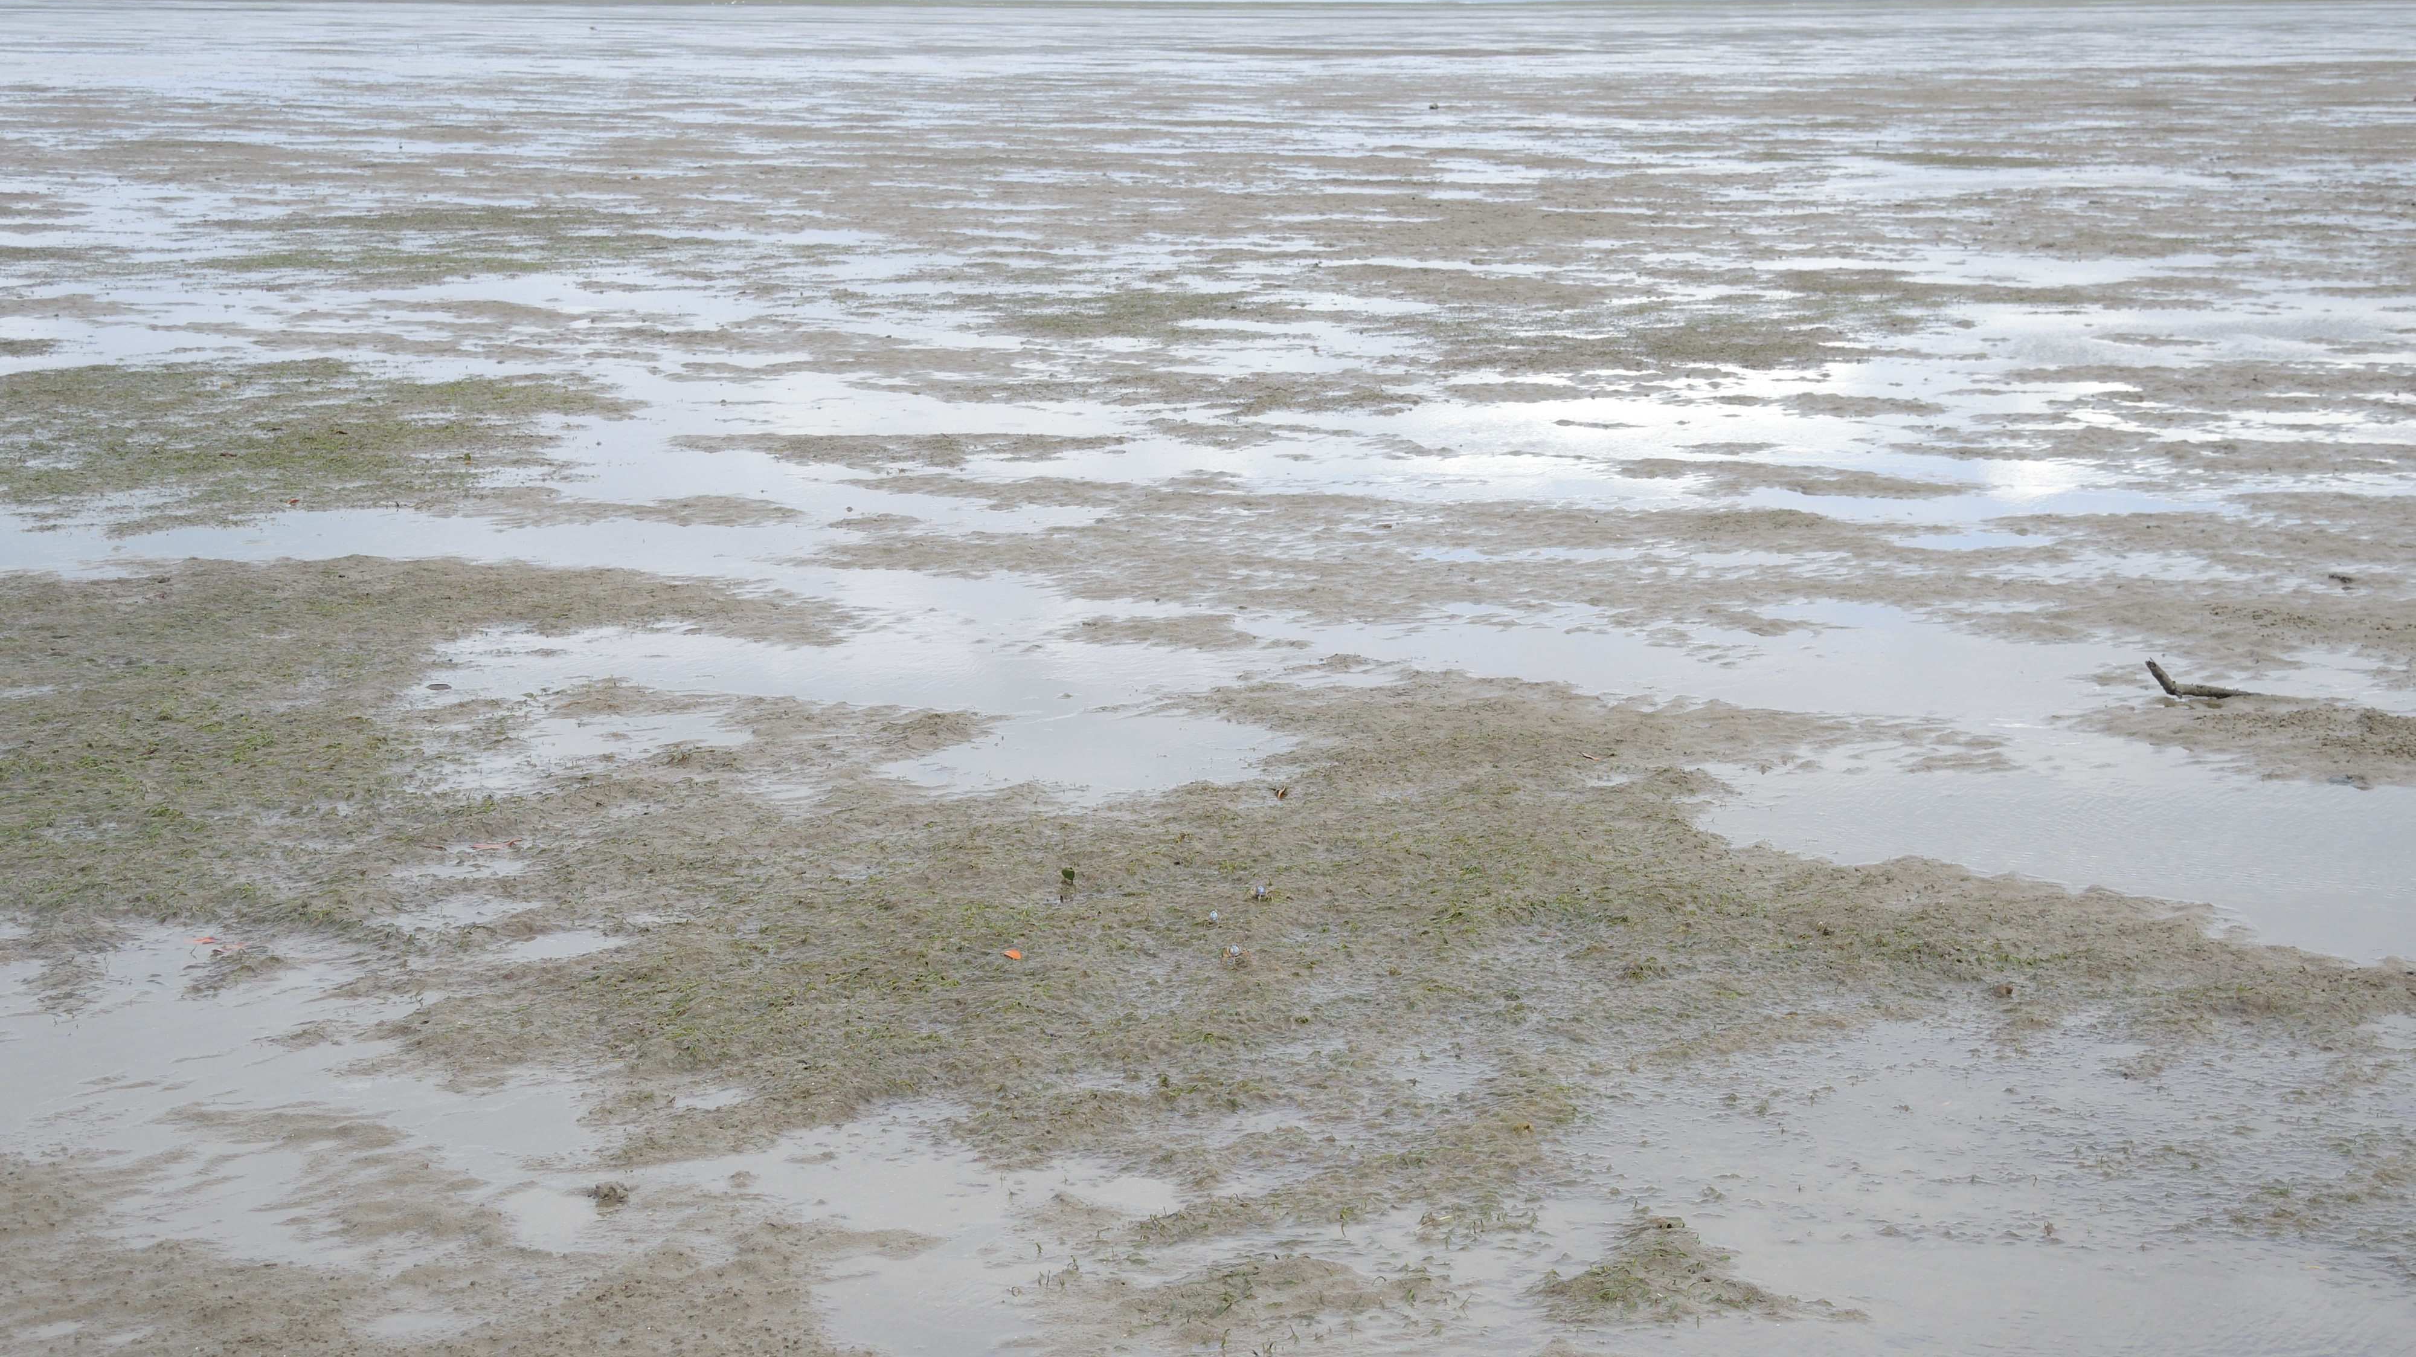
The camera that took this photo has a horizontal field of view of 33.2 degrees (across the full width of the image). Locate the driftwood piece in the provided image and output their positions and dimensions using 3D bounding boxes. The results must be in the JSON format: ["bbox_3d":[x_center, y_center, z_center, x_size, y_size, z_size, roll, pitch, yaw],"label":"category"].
[{"bbox_3d":[2.248,0.002,9.200,0.240,0.095,0.070,0,10,0],"label":"driftwood piece"}]

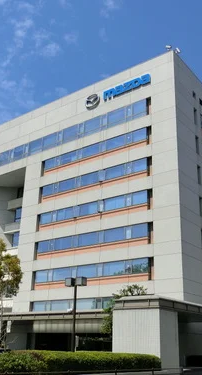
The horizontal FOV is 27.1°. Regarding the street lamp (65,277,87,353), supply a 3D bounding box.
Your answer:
[{"bbox_3d":[-1.372,7.142,21.382,1.120,5.000,0.400,-14,-26,35],"label":"street lamp"}]

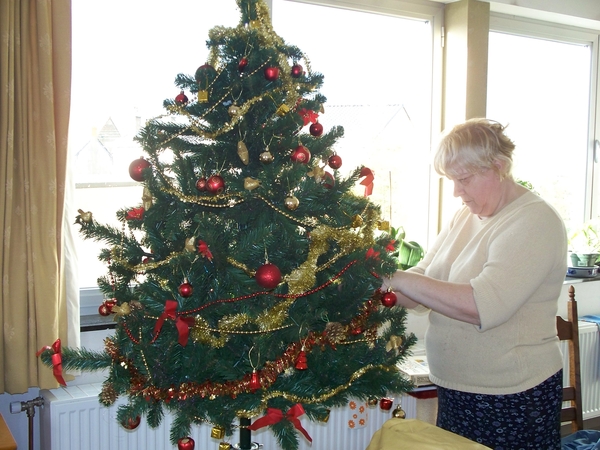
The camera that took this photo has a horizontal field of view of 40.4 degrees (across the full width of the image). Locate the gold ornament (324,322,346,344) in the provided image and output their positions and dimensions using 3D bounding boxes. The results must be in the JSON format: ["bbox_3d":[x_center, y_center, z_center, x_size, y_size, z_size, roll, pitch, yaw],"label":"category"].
[{"bbox_3d":[0.084,0.257,1.930,0.047,0.050,0.046,1,5,0],"label":"gold ornament"}]

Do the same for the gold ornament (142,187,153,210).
[{"bbox_3d":[-0.388,-0.067,2.070,0.030,0.062,0.028,0,5,-11],"label":"gold ornament"}]

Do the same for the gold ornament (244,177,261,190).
[{"bbox_3d":[-0.113,-0.098,1.930,0.038,0.034,0.029,1,4,0],"label":"gold ornament"}]

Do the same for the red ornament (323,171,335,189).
[{"bbox_3d":[0.069,-0.112,2.040,0.042,0.044,0.042,1,4,0],"label":"red ornament"}]

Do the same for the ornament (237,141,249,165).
[{"bbox_3d":[-0.145,-0.183,2.070,0.027,0.062,0.025,-12,4,0],"label":"ornament"}]

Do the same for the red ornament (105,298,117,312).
[{"bbox_3d":[-0.533,0.229,2.300,0.034,0.039,0.034,1,4,0],"label":"red ornament"}]

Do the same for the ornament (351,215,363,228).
[{"bbox_3d":[0.140,-0.009,2.020,0.028,0.031,0.027,1,5,4],"label":"ornament"}]

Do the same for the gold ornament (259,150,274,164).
[{"bbox_3d":[-0.081,-0.164,1.980,0.036,0.036,0.036,0,5,-2],"label":"gold ornament"}]

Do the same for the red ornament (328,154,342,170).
[{"bbox_3d":[0.090,-0.159,2.070,0.035,0.039,0.035,1,5,2],"label":"red ornament"}]

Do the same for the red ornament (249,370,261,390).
[{"bbox_3d":[-0.102,0.356,1.860,0.026,0.050,0.026,1,5,0],"label":"red ornament"}]

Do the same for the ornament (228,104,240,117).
[{"bbox_3d":[-0.176,-0.306,2.180,0.034,0.037,0.034,1,4,0],"label":"ornament"}]

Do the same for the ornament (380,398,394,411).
[{"bbox_3d":[0.267,0.551,2.500,0.038,0.038,0.038,1,4,0],"label":"ornament"}]

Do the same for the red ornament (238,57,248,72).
[{"bbox_3d":[-0.142,-0.404,2.050,0.021,0.039,0.021,1,5,0],"label":"red ornament"}]

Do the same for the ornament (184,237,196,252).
[{"bbox_3d":[-0.255,0.045,1.900,0.028,0.038,0.026,1,4,11],"label":"ornament"}]

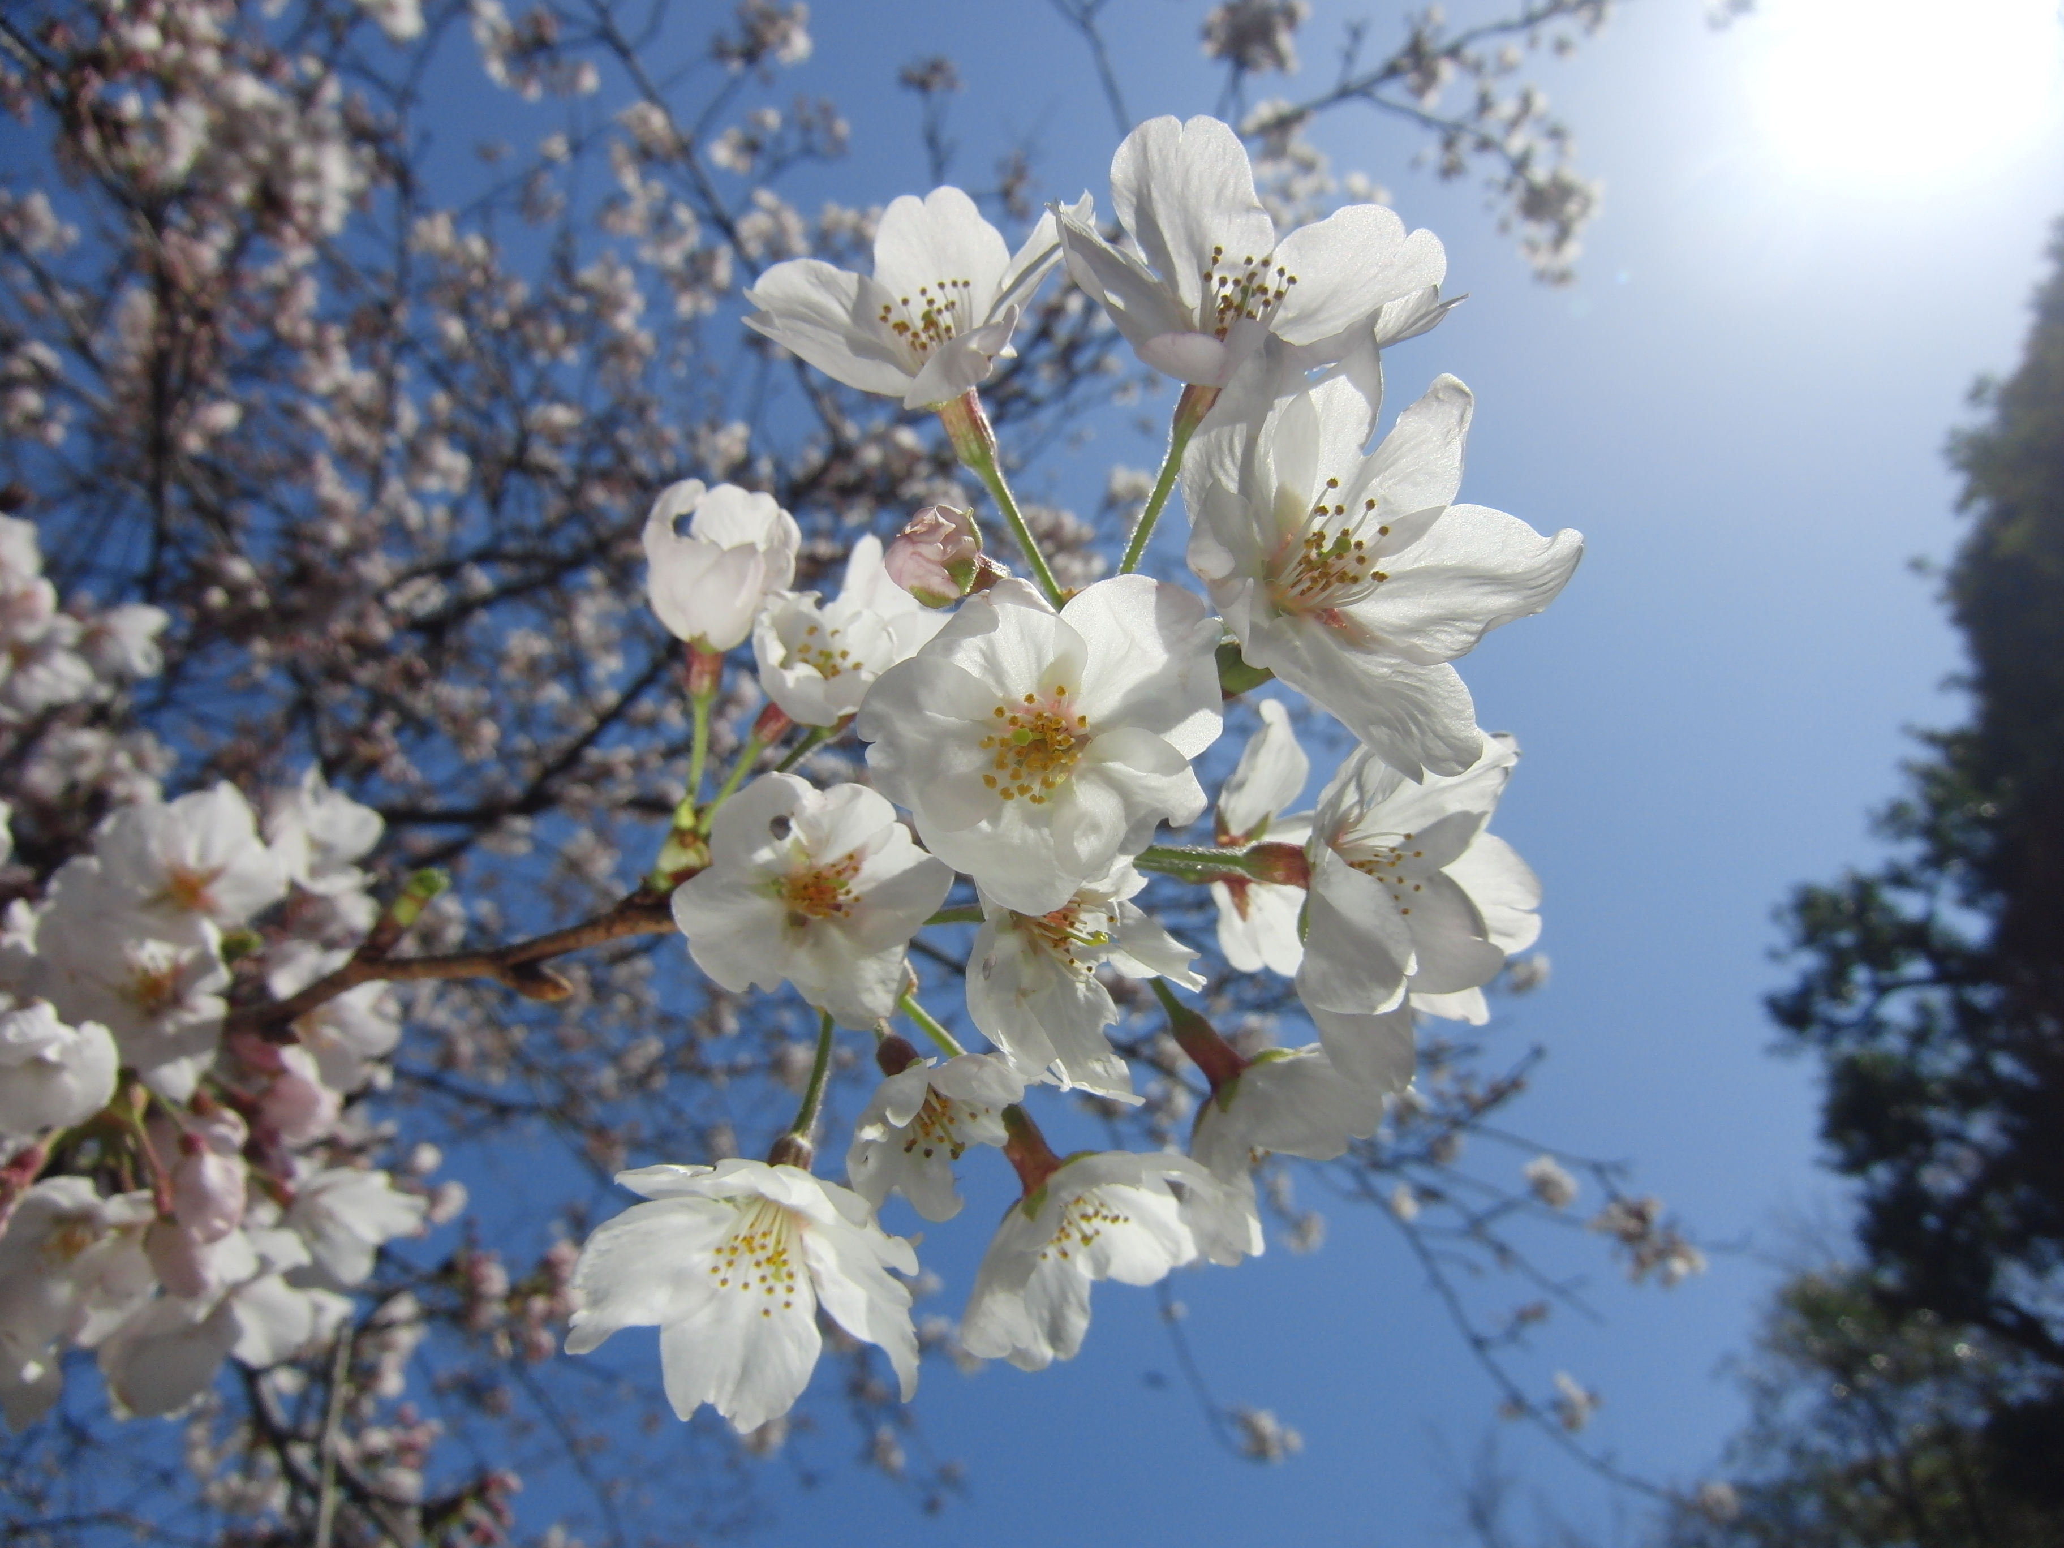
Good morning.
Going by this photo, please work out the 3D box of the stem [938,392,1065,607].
[{"bbox_3d":[-0.003,-0.031,0.160,0.005,0.005,0.028,-25,-73,4],"label":"stem"}]

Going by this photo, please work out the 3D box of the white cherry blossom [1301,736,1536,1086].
[{"bbox_3d":[0.037,0.013,0.147,0.018,0.035,0.035,4,-21,37],"label":"white cherry blossom"}]

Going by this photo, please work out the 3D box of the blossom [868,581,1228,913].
[{"bbox_3d":[0.001,-0.003,0.152,0.038,0.036,0.018,0,-6,5],"label":"blossom"}]

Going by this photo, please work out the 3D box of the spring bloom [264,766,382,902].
[{"bbox_3d":[-0.131,0.011,0.265,0.024,0.025,0.018,0,-30,-36],"label":"spring bloom"}]

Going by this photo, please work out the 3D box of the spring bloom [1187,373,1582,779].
[{"bbox_3d":[0.028,-0.016,0.132,0.040,0.040,0.019,13,-31,-24],"label":"spring bloom"}]

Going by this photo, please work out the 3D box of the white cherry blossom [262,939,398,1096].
[{"bbox_3d":[-0.127,0.044,0.260,0.026,0.027,0.018,0,3,-27],"label":"white cherry blossom"}]

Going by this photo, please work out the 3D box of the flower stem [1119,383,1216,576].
[{"bbox_3d":[0.015,-0.032,0.156,0.004,0.004,0.022,23,-75,0],"label":"flower stem"}]

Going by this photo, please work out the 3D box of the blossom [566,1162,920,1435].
[{"bbox_3d":[-0.027,0.049,0.142,0.035,0.017,0.035,-5,-44,9],"label":"blossom"}]

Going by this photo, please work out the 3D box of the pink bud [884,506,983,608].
[{"bbox_3d":[-0.011,-0.025,0.165,0.012,0.011,0.011,28,-84,-30],"label":"pink bud"}]

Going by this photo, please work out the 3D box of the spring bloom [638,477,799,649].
[{"bbox_3d":[-0.034,-0.023,0.157,0.017,0.017,0.018,5,-73,0],"label":"spring bloom"}]

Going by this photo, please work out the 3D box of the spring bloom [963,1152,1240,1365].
[{"bbox_3d":[0.006,0.048,0.150,0.031,0.017,0.031,-32,-33,3],"label":"spring bloom"}]

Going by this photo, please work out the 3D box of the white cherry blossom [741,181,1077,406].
[{"bbox_3d":[-0.010,-0.047,0.150,0.035,0.035,0.017,-6,-55,11],"label":"white cherry blossom"}]

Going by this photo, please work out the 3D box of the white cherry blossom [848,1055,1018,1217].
[{"bbox_3d":[-0.013,0.039,0.165,0.022,0.013,0.022,-39,-37,6],"label":"white cherry blossom"}]

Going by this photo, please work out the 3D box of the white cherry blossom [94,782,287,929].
[{"bbox_3d":[-0.147,0.016,0.250,0.034,0.028,0.018,0,-12,-21],"label":"white cherry blossom"}]

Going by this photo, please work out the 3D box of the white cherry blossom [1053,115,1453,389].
[{"bbox_3d":[0.020,-0.049,0.142,0.039,0.039,0.019,3,-52,-6],"label":"white cherry blossom"}]

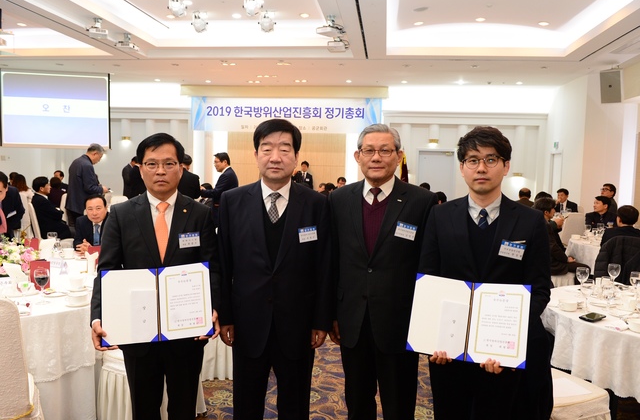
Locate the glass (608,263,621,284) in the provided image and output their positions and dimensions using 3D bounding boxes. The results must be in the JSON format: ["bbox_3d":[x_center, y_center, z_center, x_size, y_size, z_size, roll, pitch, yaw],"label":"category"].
[{"bbox_3d":[1.881,0.436,3.521,0.073,0.172,0.073,1,4,0],"label":"glass"}]

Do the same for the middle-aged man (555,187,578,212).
[{"bbox_3d":[4.143,0.278,9.512,0.580,1.280,0.780,4,5,38],"label":"middle-aged man"}]

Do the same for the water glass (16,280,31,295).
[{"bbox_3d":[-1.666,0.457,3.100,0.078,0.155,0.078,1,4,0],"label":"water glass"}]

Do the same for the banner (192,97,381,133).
[{"bbox_3d":[-0.883,-2.427,14.100,4.900,0.880,0.040,2,4,7],"label":"banner"}]

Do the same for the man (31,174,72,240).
[{"bbox_3d":[-3.631,0.194,7.643,0.820,1.300,0.550,-1,5,-29],"label":"man"}]

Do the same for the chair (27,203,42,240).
[{"bbox_3d":[-3.943,0.418,8.000,0.580,0.940,0.460,-1,4,-25],"label":"chair"}]

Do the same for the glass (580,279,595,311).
[{"bbox_3d":[1.465,0.461,3.006,0.070,0.178,0.070,1,4,0],"label":"glass"}]

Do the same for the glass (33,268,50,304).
[{"bbox_3d":[-1.471,0.405,2.927,0.078,0.184,0.078,1,4,0],"label":"glass"}]

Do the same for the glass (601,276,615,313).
[{"bbox_3d":[1.673,0.489,3.200,0.076,0.195,0.076,1,4,0],"label":"glass"}]

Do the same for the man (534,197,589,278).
[{"bbox_3d":[2.522,0.515,5.800,0.760,1.280,0.520,1,4,3],"label":"man"}]

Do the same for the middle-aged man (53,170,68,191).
[{"bbox_3d":[-5.375,-0.139,11.089,0.550,1.300,0.780,3,4,22],"label":"middle-aged man"}]

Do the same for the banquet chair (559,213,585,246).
[{"bbox_3d":[3.789,0.528,8.500,0.460,0.930,0.580,1,4,-2],"label":"banquet chair"}]

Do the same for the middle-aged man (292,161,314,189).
[{"bbox_3d":[-0.365,-0.262,12.630,0.550,1.700,0.380,2,4,9],"label":"middle-aged man"}]

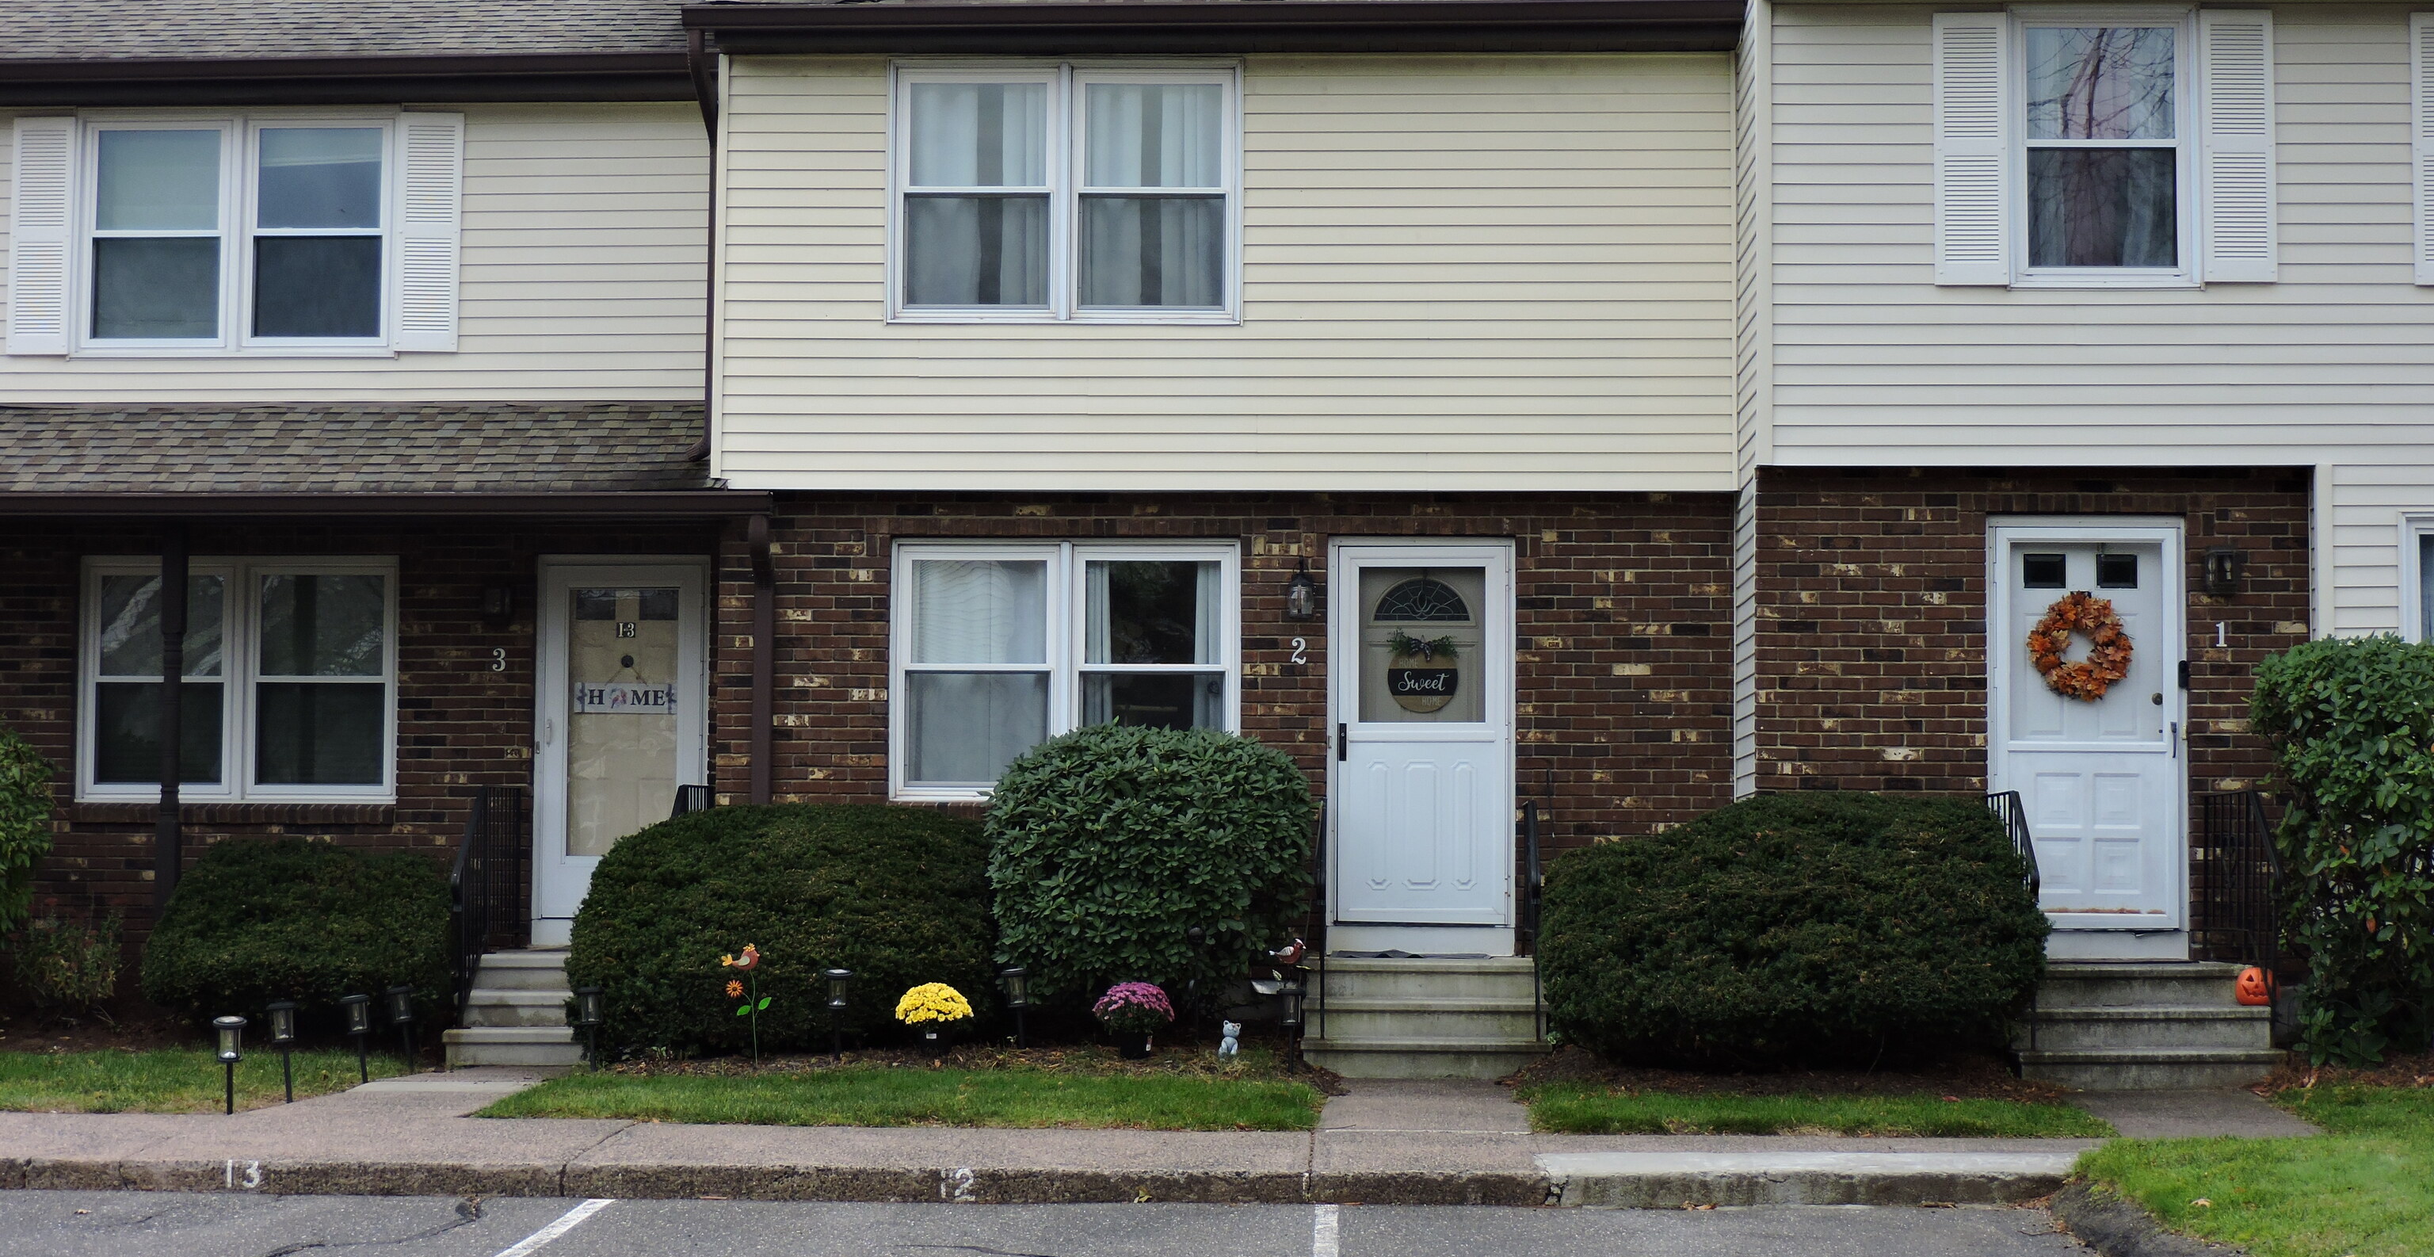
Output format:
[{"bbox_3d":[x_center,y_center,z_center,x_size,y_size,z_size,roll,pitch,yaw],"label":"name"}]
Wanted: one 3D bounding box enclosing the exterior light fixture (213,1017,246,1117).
[{"bbox_3d":[-4.258,1.887,16.708,0.142,0.430,0.142,0,-4,2],"label":"exterior light fixture"}]

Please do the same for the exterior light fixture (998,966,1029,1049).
[{"bbox_3d":[-0.962,1.845,18.818,0.135,0.400,0.135,-5,-4,1],"label":"exterior light fixture"}]

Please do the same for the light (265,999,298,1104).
[{"bbox_3d":[-4.231,1.928,17.608,0.138,0.473,0.138,-5,-4,1],"label":"light"}]

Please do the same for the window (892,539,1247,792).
[{"bbox_3d":[-0.812,0.223,20.630,1.860,1.380,0.130,0,-4,2],"label":"window"}]

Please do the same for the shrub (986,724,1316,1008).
[{"bbox_3d":[-0.331,1.230,19.500,1.640,1.500,1.500,0,-4,2],"label":"shrub"}]

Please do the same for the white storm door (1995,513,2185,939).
[{"bbox_3d":[4.342,0.555,19.300,0.970,2.160,0.100,0,-4,2],"label":"white storm door"}]

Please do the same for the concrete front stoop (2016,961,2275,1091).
[{"bbox_3d":[4.330,1.901,18.594,1.240,0.560,1.500,0,-4,2],"label":"concrete front stoop"}]

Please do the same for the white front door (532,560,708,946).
[{"bbox_3d":[-3.399,0.705,22.050,0.980,2.160,0.100,0,-4,2],"label":"white front door"}]

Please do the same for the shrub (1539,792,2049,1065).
[{"bbox_3d":[2.701,1.402,18.100,2.360,1.260,1.650,0,-4,2],"label":"shrub"}]

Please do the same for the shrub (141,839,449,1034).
[{"bbox_3d":[-4.797,1.609,20.136,1.600,1.020,1.350,0,-4,2],"label":"shrub"}]

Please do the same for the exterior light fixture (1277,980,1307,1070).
[{"bbox_3d":[0.359,1.906,18.500,0.140,0.420,0.140,0,-4,2],"label":"exterior light fixture"}]

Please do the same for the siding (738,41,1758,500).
[{"bbox_3d":[0.048,-1.888,20.580,5.430,2.330,0.150,0,-4,2],"label":"siding"}]

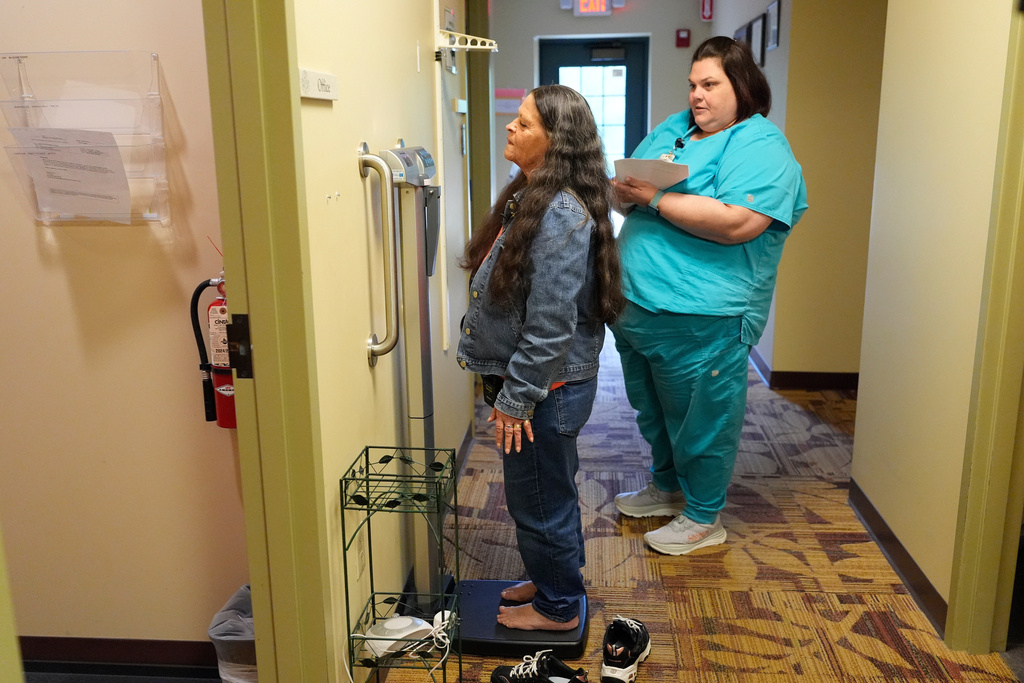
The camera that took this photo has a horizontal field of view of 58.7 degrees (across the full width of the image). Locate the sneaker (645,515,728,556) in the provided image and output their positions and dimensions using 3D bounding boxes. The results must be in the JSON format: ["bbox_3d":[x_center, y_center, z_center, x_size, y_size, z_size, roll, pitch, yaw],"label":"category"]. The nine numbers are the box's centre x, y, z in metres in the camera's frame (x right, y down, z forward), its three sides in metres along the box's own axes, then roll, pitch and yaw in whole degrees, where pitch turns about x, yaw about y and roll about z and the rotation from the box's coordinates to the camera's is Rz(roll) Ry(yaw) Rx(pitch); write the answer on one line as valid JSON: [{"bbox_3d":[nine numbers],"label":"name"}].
[{"bbox_3d":[0.595,0.643,3.129,0.285,0.112,0.108,-4,13,-15],"label":"sneaker"}]

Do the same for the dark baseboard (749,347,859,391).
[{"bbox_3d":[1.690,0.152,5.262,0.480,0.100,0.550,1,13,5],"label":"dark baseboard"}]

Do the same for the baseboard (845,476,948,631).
[{"bbox_3d":[1.252,0.671,2.997,0.015,0.100,0.995,1,13,5],"label":"baseboard"}]

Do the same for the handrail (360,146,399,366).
[{"bbox_3d":[-0.326,-0.204,2.230,0.078,0.553,0.083,1,13,5],"label":"handrail"}]

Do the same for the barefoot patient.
[{"bbox_3d":[0.075,0.072,2.426,0.440,1.450,0.470,0,13,1],"label":"barefoot patient"}]

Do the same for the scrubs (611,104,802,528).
[{"bbox_3d":[0.640,-0.056,3.054,0.550,1.390,0.600,-7,14,-26],"label":"scrubs"}]

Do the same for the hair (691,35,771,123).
[{"bbox_3d":[0.694,-0.826,2.873,0.235,0.255,0.210,-10,16,-36],"label":"hair"}]

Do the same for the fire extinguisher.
[{"bbox_3d":[-0.653,0.013,2.104,0.170,0.393,0.120,1,13,5],"label":"fire extinguisher"}]

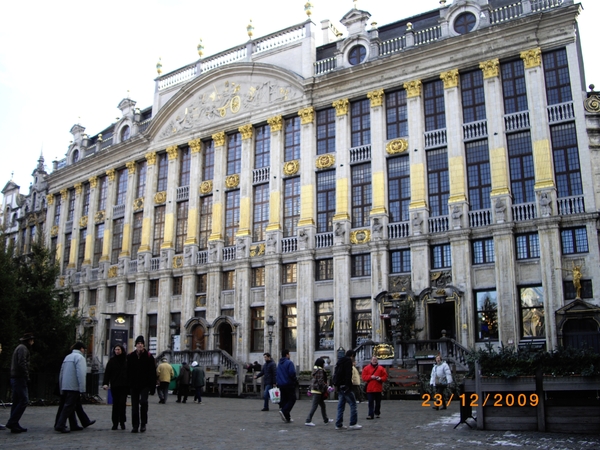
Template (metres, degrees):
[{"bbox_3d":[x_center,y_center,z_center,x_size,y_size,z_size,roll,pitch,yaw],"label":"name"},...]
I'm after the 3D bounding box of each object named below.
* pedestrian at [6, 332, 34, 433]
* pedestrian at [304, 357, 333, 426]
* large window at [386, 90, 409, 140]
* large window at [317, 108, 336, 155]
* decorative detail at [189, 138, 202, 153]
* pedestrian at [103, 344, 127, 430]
[{"bbox_3d":[-5.143,2.898,12.100,0.480,1.800,0.500,3,-14,-10],"label":"pedestrian"},{"bbox_3d":[0.444,4.006,15.800,0.620,1.620,0.460,5,-14,-19],"label":"pedestrian"},{"bbox_3d":[6.025,-6.813,40.735,1.470,3.200,0.250,-9,-17,32],"label":"large window"},{"bbox_3d":[1.825,-6.302,44.673,1.591,3.210,0.250,-8,-16,31],"label":"large window"},{"bbox_3d":[-7.535,-5.589,47.046,1.000,1.035,0.450,-9,-16,34],"label":"decorative detail"},{"bbox_3d":[-3.684,3.235,13.152,0.580,1.660,0.420,3,-14,-10],"label":"pedestrian"}]

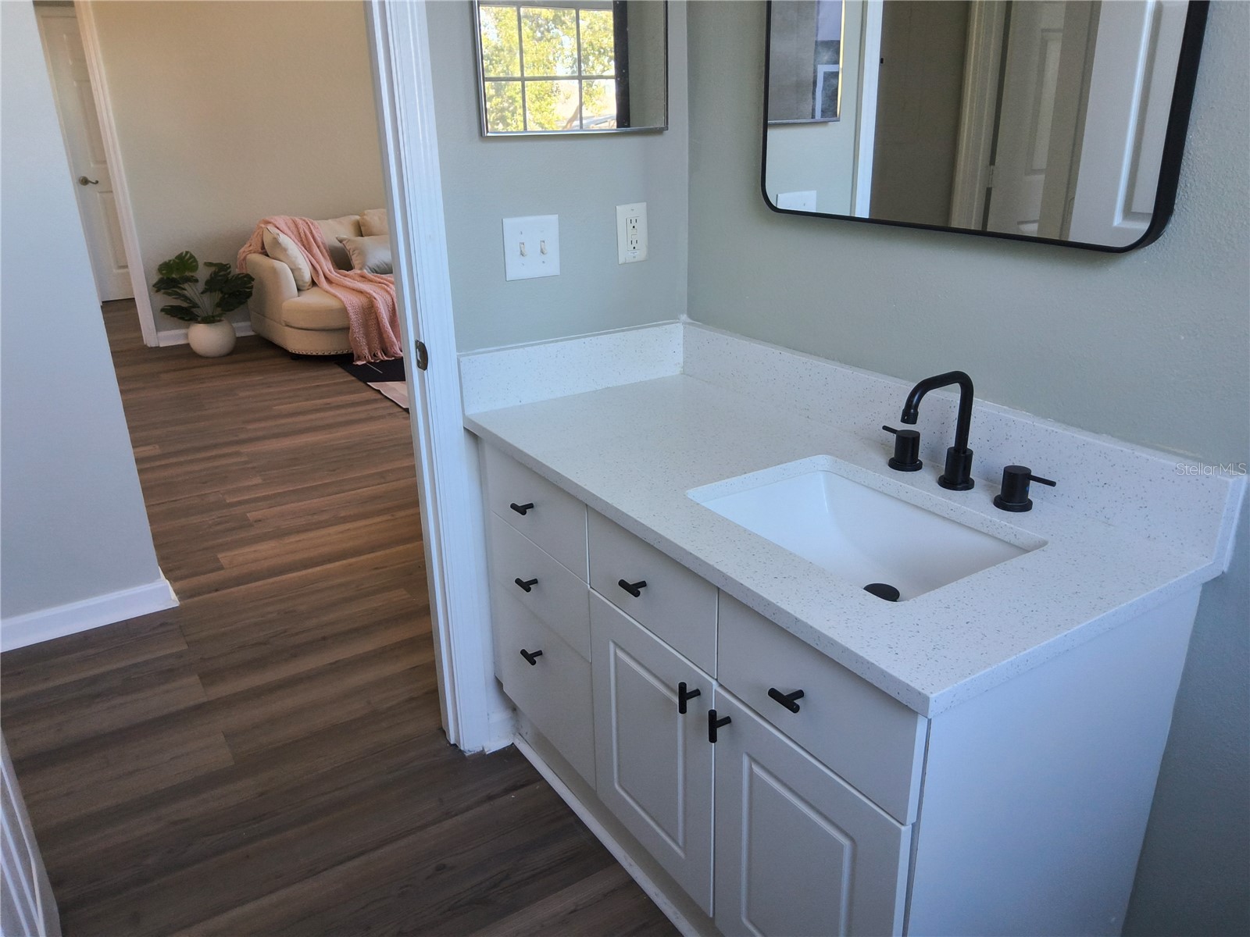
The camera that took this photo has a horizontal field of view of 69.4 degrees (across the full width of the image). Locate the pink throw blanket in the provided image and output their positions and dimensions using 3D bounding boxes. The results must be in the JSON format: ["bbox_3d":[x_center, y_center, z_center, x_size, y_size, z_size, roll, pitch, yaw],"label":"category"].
[{"bbox_3d":[-2.005,-1.245,6.055,0.924,0.813,1.225,-14,24,-29],"label":"pink throw blanket"}]

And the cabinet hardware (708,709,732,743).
[{"bbox_3d":[0.126,0.341,1.202,0.034,0.051,0.012,-13,24,-31],"label":"cabinet hardware"}]

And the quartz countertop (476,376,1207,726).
[{"bbox_3d":[0.220,0.014,1.478,0.554,0.025,1.144,-13,24,-31],"label":"quartz countertop"}]

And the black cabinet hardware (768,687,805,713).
[{"bbox_3d":[0.198,0.273,1.074,0.030,0.011,0.048,-14,24,-29],"label":"black cabinet hardware"}]

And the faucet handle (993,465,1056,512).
[{"bbox_3d":[0.577,0.033,1.302,0.054,0.056,0.086,-14,24,-29],"label":"faucet handle"}]

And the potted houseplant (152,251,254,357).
[{"bbox_3d":[-2.599,-1.026,5.631,0.580,0.640,0.510,-13,24,-31],"label":"potted houseplant"}]

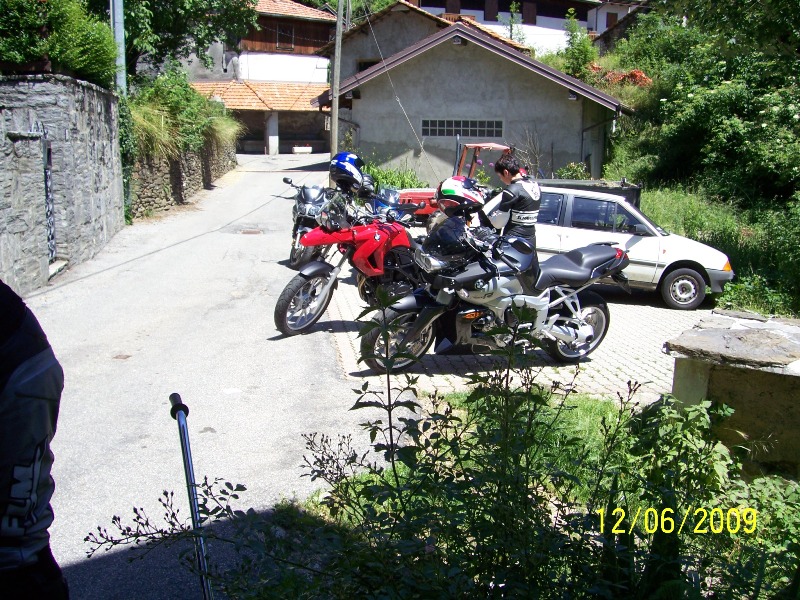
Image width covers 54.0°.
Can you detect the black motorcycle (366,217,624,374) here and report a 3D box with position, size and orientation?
[{"bbox_3d":[0.785,-0.014,5.750,2.220,1.160,0.840,0,14,-29],"label":"black motorcycle"}]

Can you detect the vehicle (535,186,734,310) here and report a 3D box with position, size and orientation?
[{"bbox_3d":[2.720,-0.765,10.870,3.520,1.370,1.570,6,9,13],"label":"vehicle"}]

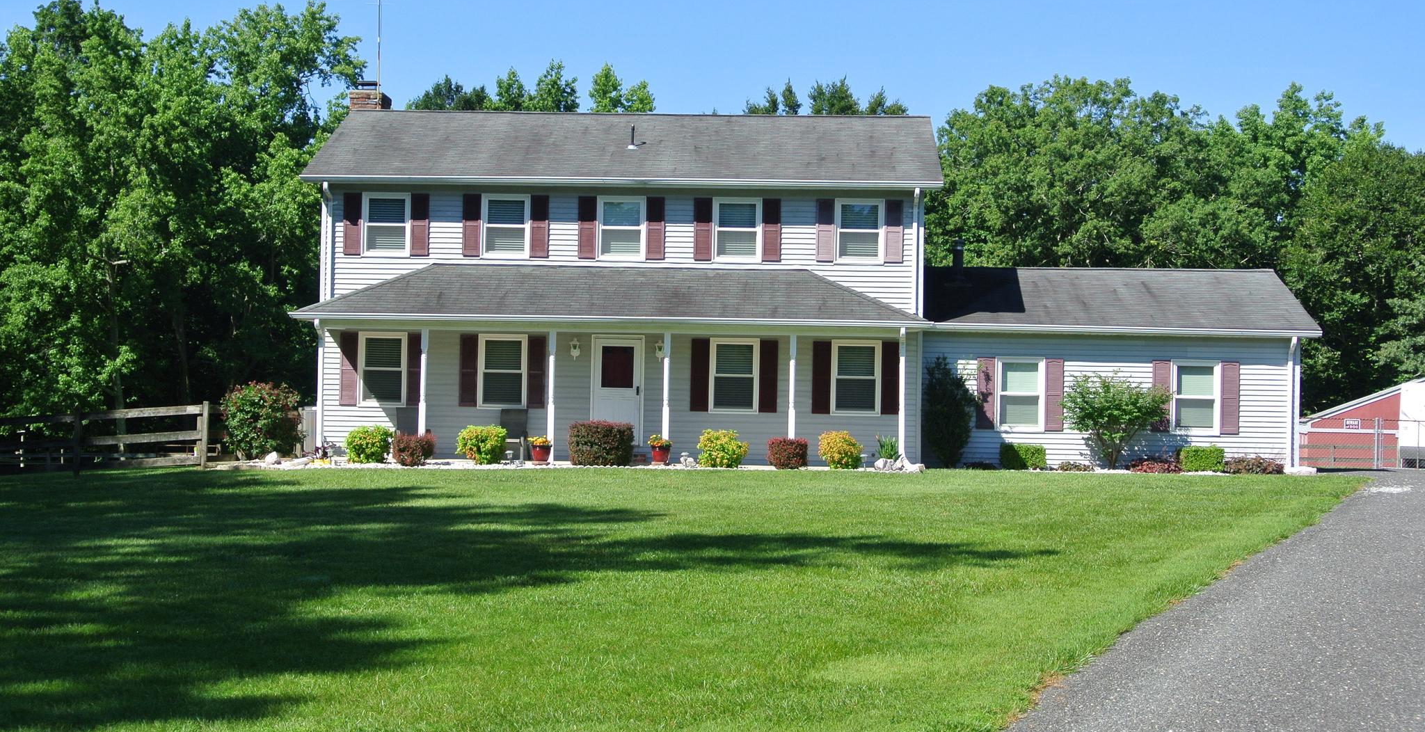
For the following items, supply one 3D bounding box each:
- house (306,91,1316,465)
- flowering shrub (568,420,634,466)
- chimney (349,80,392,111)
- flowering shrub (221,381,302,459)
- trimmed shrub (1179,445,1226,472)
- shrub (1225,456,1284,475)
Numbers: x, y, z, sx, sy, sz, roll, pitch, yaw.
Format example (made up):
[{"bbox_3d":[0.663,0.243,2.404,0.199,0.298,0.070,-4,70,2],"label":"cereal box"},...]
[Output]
[{"bbox_3d":[1.885,-1.783,41.888,19.650,7.600,10.160,1,-2,3],"label":"house"},{"bbox_3d":[-2.027,1.400,36.800,1.200,0.860,1.000,1,-2,3],"label":"flowering shrub"},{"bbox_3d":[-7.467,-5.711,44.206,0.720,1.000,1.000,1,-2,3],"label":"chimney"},{"bbox_3d":[-8.851,1.061,39.674,1.550,1.500,1.500,1,-2,3],"label":"flowering shrub"},{"bbox_3d":[9.206,1.743,37.981,0.880,0.500,0.680,1,-2,3],"label":"trimmed shrub"},{"bbox_3d":[10.176,1.861,37.934,1.100,0.370,0.750,1,-2,3],"label":"shrub"}]

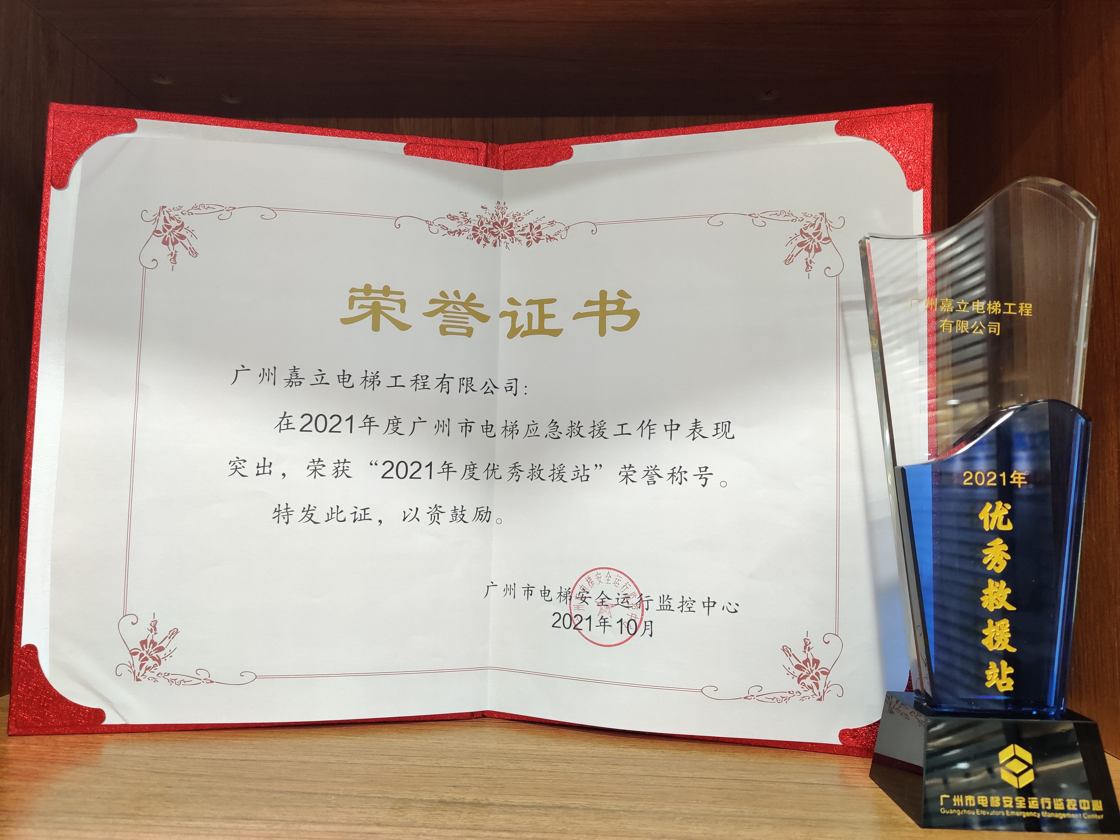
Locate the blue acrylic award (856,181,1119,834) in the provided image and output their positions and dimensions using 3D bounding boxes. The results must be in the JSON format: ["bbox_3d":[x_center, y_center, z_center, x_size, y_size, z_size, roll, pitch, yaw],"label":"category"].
[{"bbox_3d":[0.175,0.025,0.359,0.097,0.258,0.055,1,-3,1],"label":"blue acrylic award"}]

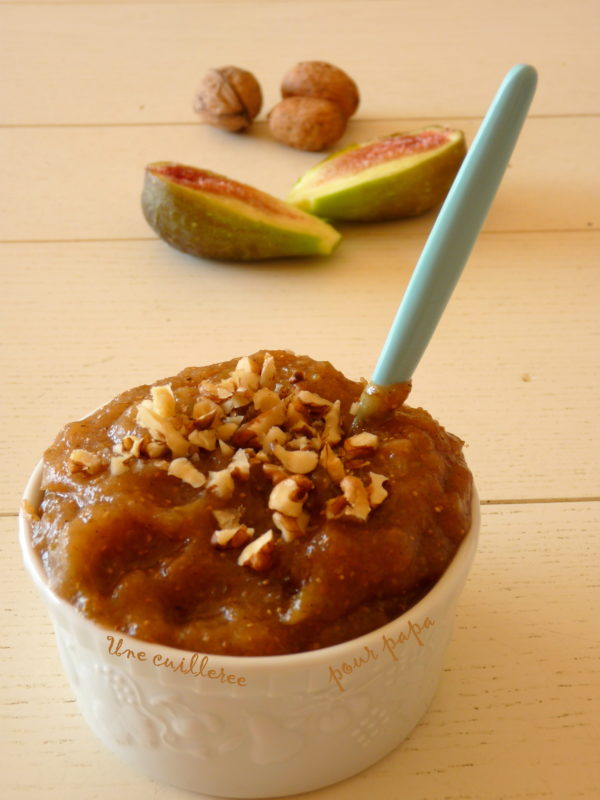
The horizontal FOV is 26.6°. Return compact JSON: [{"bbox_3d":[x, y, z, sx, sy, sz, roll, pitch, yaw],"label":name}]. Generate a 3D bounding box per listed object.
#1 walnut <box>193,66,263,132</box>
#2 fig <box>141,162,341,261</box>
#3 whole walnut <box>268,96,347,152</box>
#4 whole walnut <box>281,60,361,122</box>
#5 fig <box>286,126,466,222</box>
[{"bbox_3d":[-0.029,-0.125,0.529,0.028,0.026,0.032,-6,36,-9],"label":"walnut"},{"bbox_3d":[-0.020,-0.063,0.435,0.070,0.034,0.042,16,38,21],"label":"fig"},{"bbox_3d":[0.004,-0.112,0.513,0.032,0.022,0.024,9,37,13],"label":"whole walnut"},{"bbox_3d":[0.009,-0.130,0.535,0.027,0.026,0.038,-29,45,-34],"label":"whole walnut"},{"bbox_3d":[0.025,-0.078,0.456,0.045,0.034,0.072,29,45,34],"label":"fig"}]

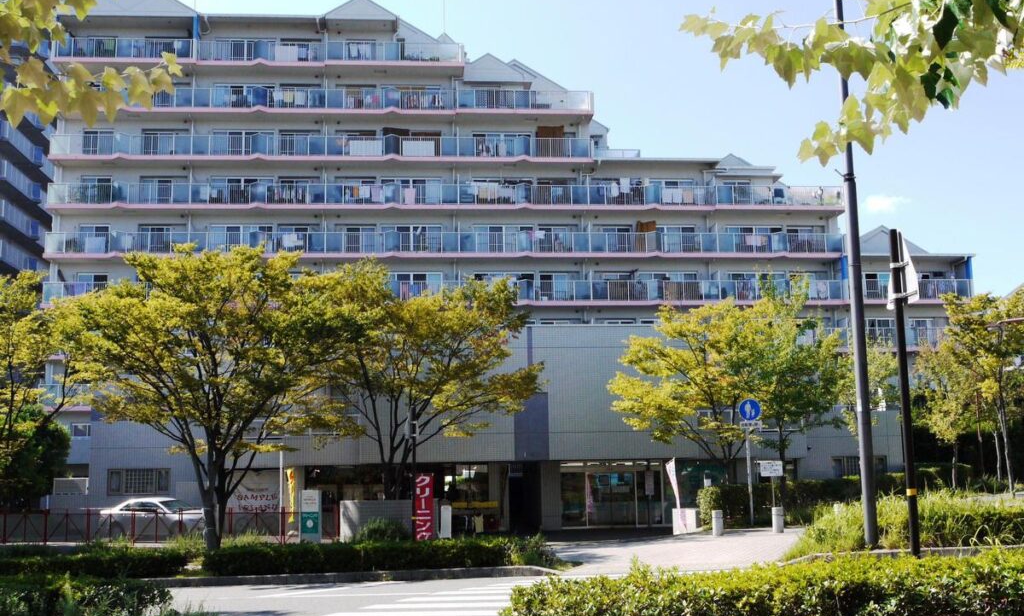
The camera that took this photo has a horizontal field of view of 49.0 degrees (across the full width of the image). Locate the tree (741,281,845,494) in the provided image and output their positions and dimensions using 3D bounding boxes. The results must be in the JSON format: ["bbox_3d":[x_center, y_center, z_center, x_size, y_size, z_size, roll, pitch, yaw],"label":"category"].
[{"bbox_3d":[8.375,2.818,33.463,3.100,7.380,3.100,-1,-9,0],"label":"tree"}]

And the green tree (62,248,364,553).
[{"bbox_3d":[-6.721,2.135,25.473,6.760,7.210,6.760,-1,-9,0],"label":"green tree"}]

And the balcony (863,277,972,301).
[{"bbox_3d":[23.411,-0.962,66.276,6.690,1.500,1.700,0,-9,-4],"label":"balcony"}]

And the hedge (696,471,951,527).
[{"bbox_3d":[9.386,5.954,33.954,8.200,1.450,1.300,0,-9,-8],"label":"hedge"}]

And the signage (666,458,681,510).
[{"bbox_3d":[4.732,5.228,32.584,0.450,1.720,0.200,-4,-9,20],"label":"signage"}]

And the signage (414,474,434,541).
[{"bbox_3d":[-2.121,4.938,27.569,0.440,1.690,0.060,-1,-9,-3],"label":"signage"}]

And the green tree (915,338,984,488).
[{"bbox_3d":[17.860,4.492,45.853,2.860,6.540,2.860,-1,-9,0],"label":"green tree"}]

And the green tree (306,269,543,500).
[{"bbox_3d":[-2.602,2.826,33.462,7.040,8.140,7.040,-1,-9,0],"label":"green tree"}]

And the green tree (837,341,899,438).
[{"bbox_3d":[12.998,4.291,40.824,2.260,6.260,2.260,-1,-9,0],"label":"green tree"}]

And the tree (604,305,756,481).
[{"bbox_3d":[5.562,3.449,36.907,4.740,7.480,4.740,-1,-9,0],"label":"tree"}]

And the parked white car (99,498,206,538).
[{"bbox_3d":[-12.439,7.383,39.333,4.600,1.450,1.740,-3,-9,15],"label":"parked white car"}]

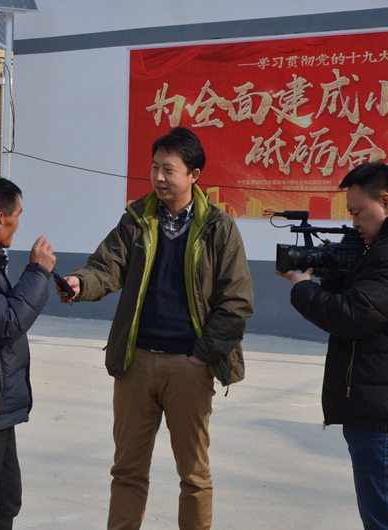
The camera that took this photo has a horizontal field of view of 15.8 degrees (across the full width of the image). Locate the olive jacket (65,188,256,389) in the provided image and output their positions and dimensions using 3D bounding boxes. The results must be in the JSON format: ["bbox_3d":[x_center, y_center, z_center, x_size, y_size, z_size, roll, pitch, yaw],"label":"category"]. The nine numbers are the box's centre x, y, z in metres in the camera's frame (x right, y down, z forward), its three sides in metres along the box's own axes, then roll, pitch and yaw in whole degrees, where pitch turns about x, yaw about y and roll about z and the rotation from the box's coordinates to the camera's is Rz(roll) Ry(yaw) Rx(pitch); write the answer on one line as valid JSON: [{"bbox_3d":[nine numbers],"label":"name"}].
[{"bbox_3d":[-0.106,0.072,4.700,0.570,0.690,0.440,1,2,13],"label":"olive jacket"}]

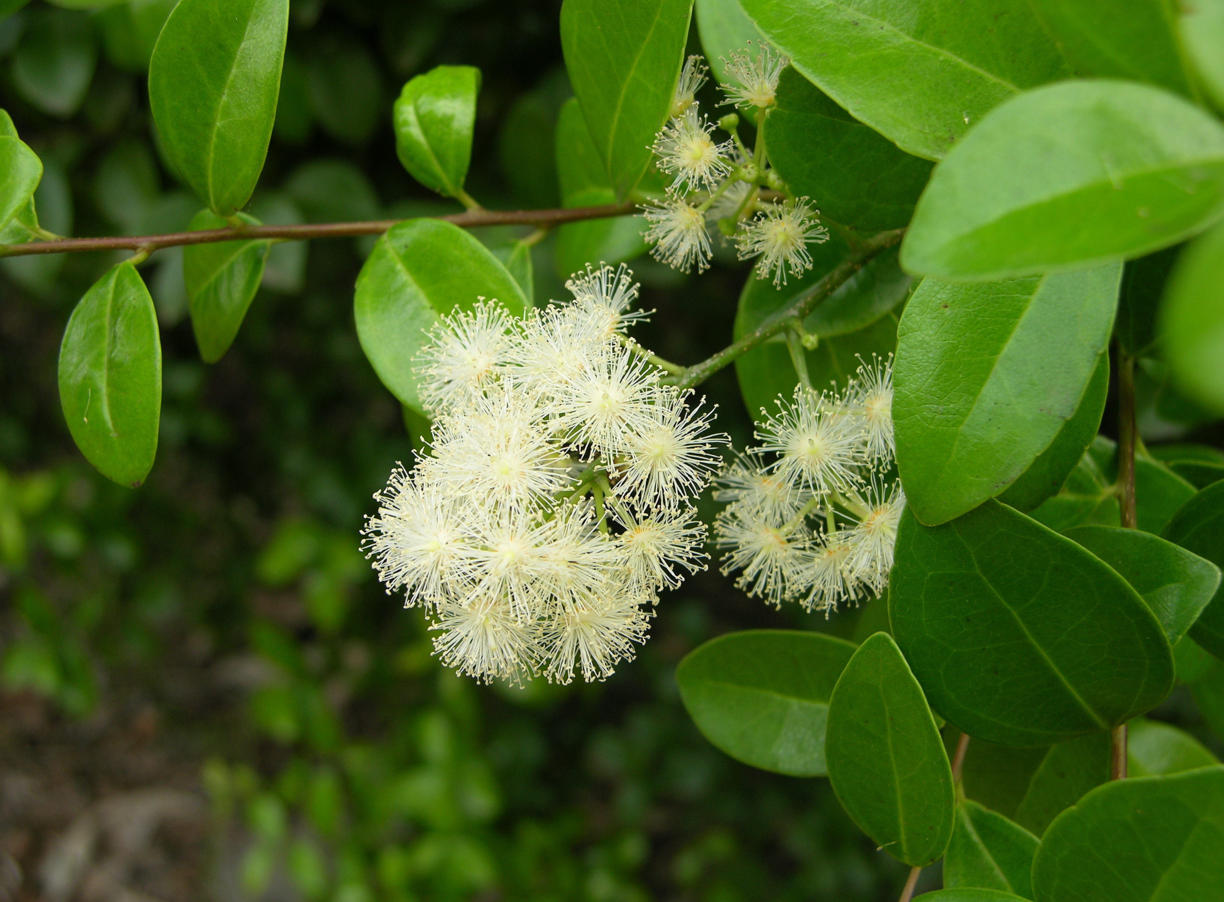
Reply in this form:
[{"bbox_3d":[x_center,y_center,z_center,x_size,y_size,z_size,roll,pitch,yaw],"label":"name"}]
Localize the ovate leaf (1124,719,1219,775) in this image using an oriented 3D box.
[{"bbox_3d":[0.118,0.066,0.410,0.024,0.022,0.007,-5,-11,-1],"label":"ovate leaf"}]

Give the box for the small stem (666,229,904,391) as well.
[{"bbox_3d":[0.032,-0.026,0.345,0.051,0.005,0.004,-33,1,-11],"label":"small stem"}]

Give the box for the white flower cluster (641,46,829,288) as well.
[{"bbox_3d":[0.024,-0.055,0.370,0.036,0.046,0.036,0,18,0],"label":"white flower cluster"}]

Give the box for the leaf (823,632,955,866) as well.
[{"bbox_3d":[0.047,0.051,0.325,0.020,0.040,0.007,-9,0,5],"label":"leaf"}]

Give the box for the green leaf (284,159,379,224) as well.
[{"bbox_3d":[-0.079,-0.072,0.540,0.027,0.022,0.009,3,-11,1],"label":"green leaf"}]

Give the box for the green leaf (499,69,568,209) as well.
[{"bbox_3d":[-0.019,-0.077,0.470,0.022,0.036,0.007,3,-6,1],"label":"green leaf"}]

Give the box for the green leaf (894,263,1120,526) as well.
[{"bbox_3d":[0.064,-0.013,0.320,0.033,0.054,0.011,30,-9,12],"label":"green leaf"}]

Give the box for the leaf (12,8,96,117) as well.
[{"bbox_3d":[-0.161,-0.112,0.550,0.024,0.032,0.012,6,6,2],"label":"leaf"}]

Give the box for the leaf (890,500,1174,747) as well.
[{"bbox_3d":[0.071,0.029,0.325,0.041,0.052,0.010,-38,0,-4],"label":"leaf"}]

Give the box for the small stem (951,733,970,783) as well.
[{"bbox_3d":[0.069,0.060,0.375,0.002,0.011,0.002,16,-6,12],"label":"small stem"}]

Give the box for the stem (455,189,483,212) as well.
[{"bbox_3d":[-0.027,-0.047,0.360,0.002,0.006,0.002,-47,6,-4],"label":"stem"}]

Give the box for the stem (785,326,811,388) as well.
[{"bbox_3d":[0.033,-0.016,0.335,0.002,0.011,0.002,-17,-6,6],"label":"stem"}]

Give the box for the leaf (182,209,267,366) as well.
[{"bbox_3d":[-0.075,-0.032,0.370,0.015,0.029,0.010,18,0,-7],"label":"leaf"}]

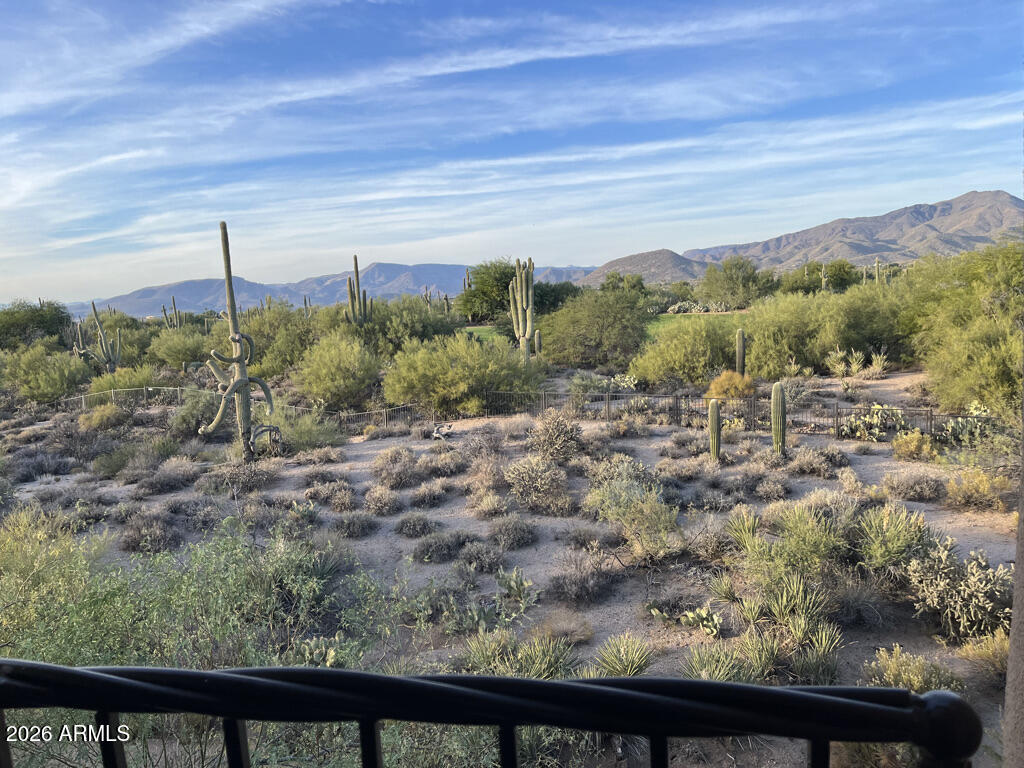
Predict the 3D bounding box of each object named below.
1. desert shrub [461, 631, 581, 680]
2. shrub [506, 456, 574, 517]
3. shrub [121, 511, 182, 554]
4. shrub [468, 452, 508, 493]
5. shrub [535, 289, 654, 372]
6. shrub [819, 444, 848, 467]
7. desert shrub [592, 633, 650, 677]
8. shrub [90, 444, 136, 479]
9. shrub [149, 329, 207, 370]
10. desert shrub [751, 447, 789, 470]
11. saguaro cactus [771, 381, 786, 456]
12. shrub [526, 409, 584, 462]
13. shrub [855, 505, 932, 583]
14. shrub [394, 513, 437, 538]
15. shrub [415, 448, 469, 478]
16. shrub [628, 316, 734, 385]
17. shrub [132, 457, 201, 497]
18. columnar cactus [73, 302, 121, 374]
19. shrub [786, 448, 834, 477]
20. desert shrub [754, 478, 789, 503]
[{"bbox_3d":[0.105,3.340,9.533,1.443,0.564,0.938,-3,7,-1],"label":"desert shrub"},{"bbox_3d":[0.669,2.468,18.700,1.700,1.300,1.500,0,6,0],"label":"shrub"},{"bbox_3d":[-7.301,2.938,15.576,1.259,0.722,1.133,-7,8,-26],"label":"shrub"},{"bbox_3d":[-0.628,2.199,19.531,0.968,0.942,0.871,-3,8,-2],"label":"shrub"},{"bbox_3d":[5.033,-3.310,46.919,6.844,4.994,6.502,0,6,0],"label":"shrub"},{"bbox_3d":[10.070,2.187,24.083,0.924,0.593,0.865,0,6,0],"label":"shrub"},{"bbox_3d":[1.415,3.511,9.950,0.743,0.560,0.743,-2,8,7],"label":"desert shrub"},{"bbox_3d":[-13.516,2.551,25.941,1.556,1.044,1.478,-7,9,-28],"label":"shrub"},{"bbox_3d":[-28.186,-2.873,65.000,4.900,3.500,4.500,0,6,0],"label":"shrub"},{"bbox_3d":[6.772,1.916,20.237,0.949,0.557,0.854,0,9,18],"label":"desert shrub"},{"bbox_3d":[6.984,0.916,20.156,0.401,2.033,0.401,-1,7,19],"label":"saguaro cactus"},{"bbox_3d":[1.440,1.617,25.442,1.894,1.628,1.749,0,6,0],"label":"shrub"},{"bbox_3d":[6.228,2.566,12.582,1.143,1.232,1.029,1,9,27],"label":"shrub"},{"bbox_3d":[-1.938,2.805,15.442,0.845,0.420,0.760,-4,7,-8],"label":"shrub"},{"bbox_3d":[-2.061,2.275,22.500,1.578,0.761,1.184,0,6,0],"label":"shrub"},{"bbox_3d":[8.287,-1.599,38.053,5.040,3.468,4.788,0,6,0],"label":"shrub"},{"bbox_3d":[-10.107,2.605,22.337,1.981,1.022,1.684,-6,9,-25],"label":"shrub"},{"bbox_3d":[-32.415,-3.550,60.000,3.700,5.600,2.500,0,6,0],"label":"columnar cactus"},{"bbox_3d":[8.373,2.154,21.583,1.274,0.787,1.147,0,6,0],"label":"shrub"},{"bbox_3d":[6.418,2.600,19.024,0.805,0.512,0.725,0,6,0],"label":"desert shrub"}]

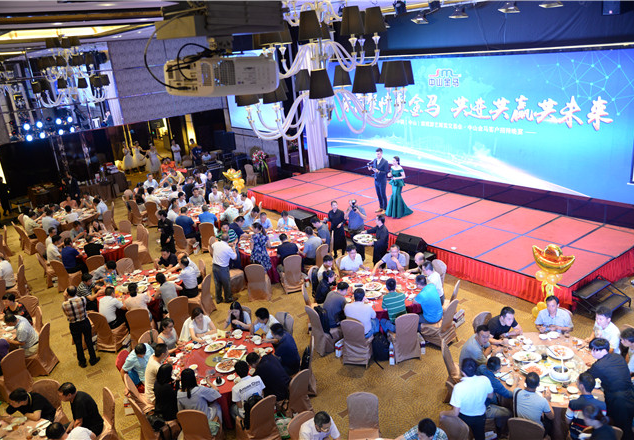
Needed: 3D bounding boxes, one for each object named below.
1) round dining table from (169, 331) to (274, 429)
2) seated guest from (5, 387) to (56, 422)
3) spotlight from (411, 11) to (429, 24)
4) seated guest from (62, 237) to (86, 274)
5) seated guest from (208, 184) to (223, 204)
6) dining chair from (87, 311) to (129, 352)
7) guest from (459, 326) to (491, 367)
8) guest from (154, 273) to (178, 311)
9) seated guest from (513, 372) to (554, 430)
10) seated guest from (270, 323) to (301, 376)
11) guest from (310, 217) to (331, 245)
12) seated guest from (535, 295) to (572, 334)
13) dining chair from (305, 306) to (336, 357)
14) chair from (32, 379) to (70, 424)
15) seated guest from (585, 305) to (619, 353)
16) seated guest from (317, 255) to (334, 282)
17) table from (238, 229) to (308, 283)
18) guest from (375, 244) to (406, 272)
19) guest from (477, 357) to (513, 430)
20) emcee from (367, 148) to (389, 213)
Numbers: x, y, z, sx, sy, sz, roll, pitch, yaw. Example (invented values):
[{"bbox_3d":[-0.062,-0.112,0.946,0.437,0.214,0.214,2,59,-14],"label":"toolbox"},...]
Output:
[{"bbox_3d":[-1.572,2.629,8.482,1.820,0.760,1.820,-5,19,2],"label":"round dining table"},{"bbox_3d":[-4.222,3.035,7.743,0.600,1.120,0.780,8,22,35],"label":"seated guest"},{"bbox_3d":[2.621,-5.129,13.000,0.310,0.320,0.380,6,8,-39],"label":"spotlight"},{"bbox_3d":[-6.356,1.105,13.508,0.520,1.280,0.780,13,26,43],"label":"seated guest"},{"bbox_3d":[-3.464,-0.508,17.778,0.550,1.280,0.800,-2,19,10],"label":"seated guest"},{"bbox_3d":[-4.277,2.164,10.564,0.460,0.950,0.600,-1,19,13],"label":"dining chair"},{"bbox_3d":[2.502,2.202,7.905,0.770,1.220,0.550,3,20,22],"label":"guest"},{"bbox_3d":[-3.306,1.711,11.175,0.800,1.250,0.500,10,24,39],"label":"guest"},{"bbox_3d":[2.901,2.553,6.928,0.560,1.280,0.800,6,21,30],"label":"seated guest"},{"bbox_3d":[-0.587,2.377,8.520,0.800,1.250,0.500,-2,19,10],"label":"seated guest"},{"bbox_3d":[0.080,0.597,13.263,0.770,1.270,0.520,-4,19,4],"label":"guest"},{"bbox_3d":[3.887,1.902,8.582,0.620,1.290,0.800,5,21,29],"label":"seated guest"},{"bbox_3d":[0.190,2.009,9.808,0.600,0.950,0.460,-17,22,-31],"label":"dining chair"},{"bbox_3d":[-4.160,3.009,7.765,0.490,0.950,0.580,0,19,15],"label":"chair"},{"bbox_3d":[4.501,2.012,8.205,0.750,1.260,0.500,-19,23,-36],"label":"seated guest"},{"bbox_3d":[0.250,1.371,10.949,0.750,1.250,0.520,7,22,32],"label":"seated guest"},{"bbox_3d":[-1.093,0.959,13.683,1.900,0.770,1.900,-5,18,0],"label":"table"},{"bbox_3d":[1.691,1.192,11.310,0.600,1.280,0.800,4,21,27],"label":"guest"},{"bbox_3d":[2.444,2.498,7.076,0.770,1.200,0.550,-12,20,-18],"label":"guest"},{"bbox_3d":[1.785,-1.105,14.914,0.560,1.900,0.460,9,23,36],"label":"emcee"}]

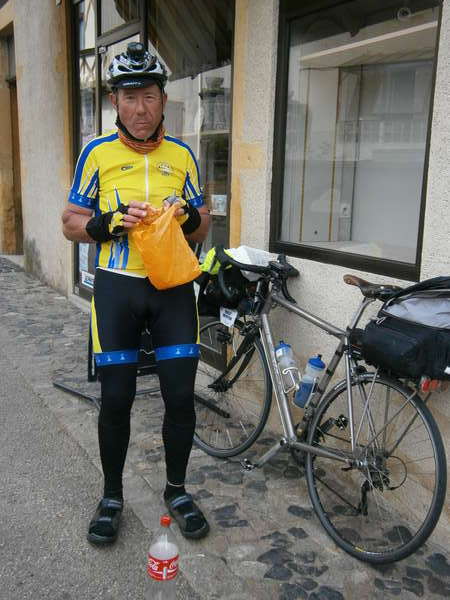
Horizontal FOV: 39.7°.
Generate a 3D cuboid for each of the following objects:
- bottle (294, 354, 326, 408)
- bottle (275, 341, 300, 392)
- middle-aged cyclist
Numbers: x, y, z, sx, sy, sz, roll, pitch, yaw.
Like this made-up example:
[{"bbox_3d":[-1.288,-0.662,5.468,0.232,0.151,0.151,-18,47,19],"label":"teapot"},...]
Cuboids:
[{"bbox_3d":[0.363,0.337,2.643,0.075,0.233,0.075,9,19,-33],"label":"bottle"},{"bbox_3d":[0.275,0.291,2.786,0.075,0.229,0.075,-7,-26,-4],"label":"bottle"},{"bbox_3d":[-0.333,0.024,2.329,0.570,1.850,0.440,-1,12,-12],"label":"middle-aged cyclist"}]

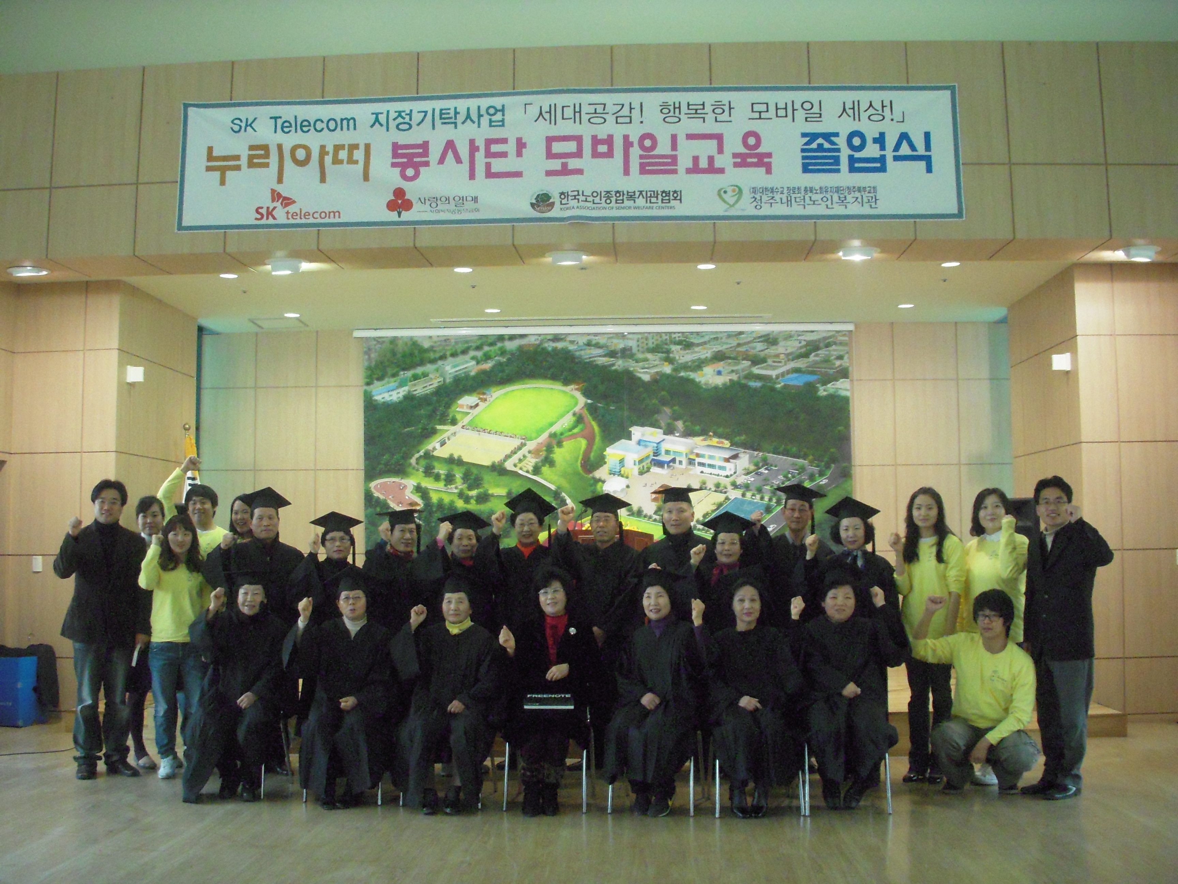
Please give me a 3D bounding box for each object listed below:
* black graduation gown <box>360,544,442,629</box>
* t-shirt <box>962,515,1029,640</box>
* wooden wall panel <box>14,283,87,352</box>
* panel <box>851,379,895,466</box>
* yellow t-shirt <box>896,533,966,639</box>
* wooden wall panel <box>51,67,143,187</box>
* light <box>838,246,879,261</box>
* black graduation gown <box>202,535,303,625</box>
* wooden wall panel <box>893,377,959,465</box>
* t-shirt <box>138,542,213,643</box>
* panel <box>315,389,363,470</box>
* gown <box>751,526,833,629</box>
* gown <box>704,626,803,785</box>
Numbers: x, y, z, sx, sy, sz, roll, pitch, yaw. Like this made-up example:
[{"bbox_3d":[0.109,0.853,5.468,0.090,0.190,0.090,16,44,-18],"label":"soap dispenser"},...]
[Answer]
[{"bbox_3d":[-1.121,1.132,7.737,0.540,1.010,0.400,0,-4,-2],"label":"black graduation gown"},{"bbox_3d":[2.290,0.772,7.306,0.400,0.710,0.270,-1,-4,9],"label":"t-shirt"},{"bbox_3d":[-4.115,-0.958,9.893,0.600,0.550,0.040,-1,-4,3],"label":"wooden wall panel"},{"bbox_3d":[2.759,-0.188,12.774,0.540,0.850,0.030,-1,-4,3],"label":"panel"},{"bbox_3d":[1.943,0.845,7.350,0.420,0.680,0.280,-1,-5,11],"label":"yellow t-shirt"},{"bbox_3d":[-3.296,-2.105,8.686,0.630,0.830,0.030,-1,-4,3],"label":"wooden wall panel"},{"bbox_3d":[1.794,-1.233,8.638,0.260,0.080,0.260,-1,-4,3],"label":"light"},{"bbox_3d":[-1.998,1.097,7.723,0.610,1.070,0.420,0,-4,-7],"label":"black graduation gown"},{"bbox_3d":[3.331,-0.193,12.739,0.645,0.850,0.030,-1,-4,3],"label":"wooden wall panel"},{"bbox_3d":[-2.434,0.894,7.634,0.430,0.580,0.270,1,-4,-12],"label":"t-shirt"},{"bbox_3d":[-2.402,-0.128,12.384,0.520,0.805,0.040,-1,-4,3],"label":"panel"},{"bbox_3d":[1.242,1.071,7.879,0.550,1.130,0.400,-1,-4,3],"label":"gown"},{"bbox_3d":[0.848,1.341,6.598,0.520,0.790,0.530,-1,-4,3],"label":"gown"}]

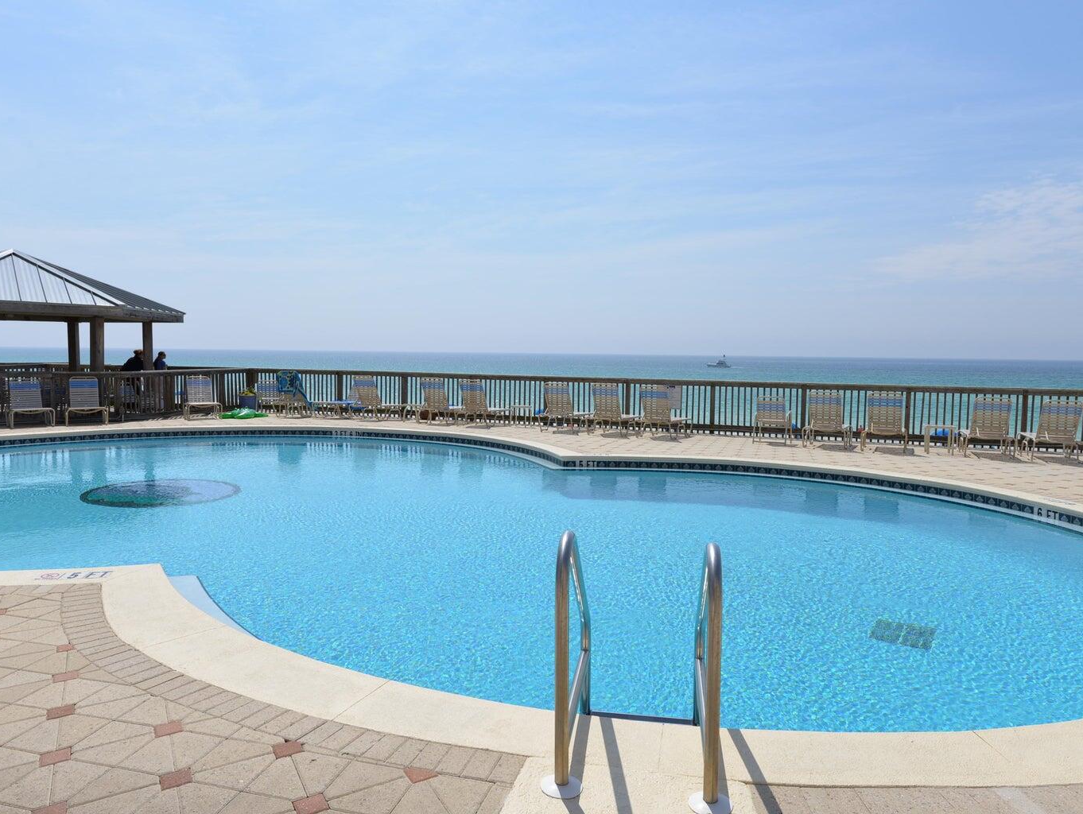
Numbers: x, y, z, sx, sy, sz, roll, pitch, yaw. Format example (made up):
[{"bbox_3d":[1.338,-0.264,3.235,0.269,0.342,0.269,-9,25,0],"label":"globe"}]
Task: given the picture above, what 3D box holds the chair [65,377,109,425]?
[{"bbox_3d":[-9.011,-0.130,16.079,0.680,0.910,1.380,-2,4,-31],"label":"chair"}]

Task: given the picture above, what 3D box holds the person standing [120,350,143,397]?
[{"bbox_3d":[-11.748,-0.932,23.318,0.500,1.470,0.650,4,5,40],"label":"person standing"}]

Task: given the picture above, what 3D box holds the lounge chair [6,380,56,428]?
[{"bbox_3d":[-10.046,-0.086,15.927,0.690,0.860,1.460,-2,5,-38],"label":"lounge chair"}]

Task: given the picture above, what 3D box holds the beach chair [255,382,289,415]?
[{"bbox_3d":[-6.076,-0.195,18.219,0.580,0.830,0.660,1,4,-1],"label":"beach chair"}]

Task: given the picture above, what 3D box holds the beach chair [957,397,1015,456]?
[{"bbox_3d":[6.978,0.297,12.735,0.690,0.920,1.340,2,4,21],"label":"beach chair"}]

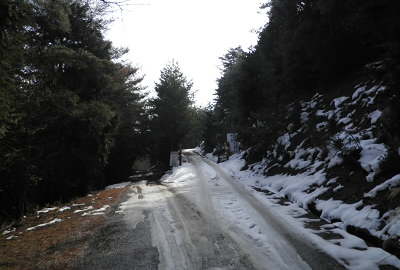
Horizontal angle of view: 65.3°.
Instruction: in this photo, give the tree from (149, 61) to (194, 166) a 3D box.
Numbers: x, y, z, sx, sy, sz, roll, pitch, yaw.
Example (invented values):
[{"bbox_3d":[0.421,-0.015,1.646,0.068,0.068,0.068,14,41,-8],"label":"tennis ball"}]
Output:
[{"bbox_3d":[-2.150,-1.600,24.000,3.500,8.000,3.500,0,-2,0],"label":"tree"}]

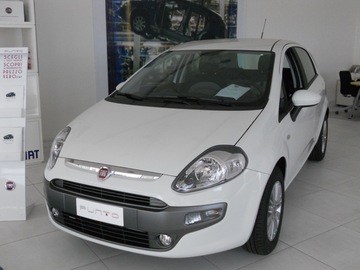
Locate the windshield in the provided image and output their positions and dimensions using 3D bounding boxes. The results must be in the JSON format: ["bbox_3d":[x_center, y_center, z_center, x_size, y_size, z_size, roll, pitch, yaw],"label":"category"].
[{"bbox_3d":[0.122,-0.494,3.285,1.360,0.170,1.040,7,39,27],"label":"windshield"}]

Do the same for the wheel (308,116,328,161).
[{"bbox_3d":[1.729,0.015,4.965,0.190,0.615,0.620,7,15,27],"label":"wheel"}]

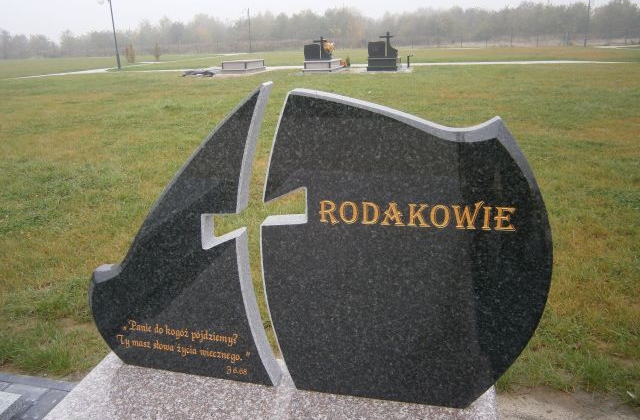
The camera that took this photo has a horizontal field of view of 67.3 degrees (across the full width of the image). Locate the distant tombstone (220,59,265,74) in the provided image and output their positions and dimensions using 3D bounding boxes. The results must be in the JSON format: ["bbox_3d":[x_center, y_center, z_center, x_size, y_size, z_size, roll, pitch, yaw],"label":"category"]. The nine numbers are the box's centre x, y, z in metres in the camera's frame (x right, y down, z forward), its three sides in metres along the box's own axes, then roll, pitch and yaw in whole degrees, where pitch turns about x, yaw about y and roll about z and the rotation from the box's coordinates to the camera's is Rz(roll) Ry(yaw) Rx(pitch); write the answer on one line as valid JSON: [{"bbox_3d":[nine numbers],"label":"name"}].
[{"bbox_3d":[-3.548,-6.843,22.837,1.300,0.570,2.300,5,21,18],"label":"distant tombstone"}]

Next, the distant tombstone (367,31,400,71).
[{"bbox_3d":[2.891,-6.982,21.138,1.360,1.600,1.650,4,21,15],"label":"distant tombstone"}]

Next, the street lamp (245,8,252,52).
[{"bbox_3d":[-8.024,-19.899,53.200,0.800,4.600,0.420,-2,20,1],"label":"street lamp"}]

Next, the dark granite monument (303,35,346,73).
[{"bbox_3d":[0.218,-7.113,21.883,1.340,1.500,2.200,5,21,18],"label":"dark granite monument"}]

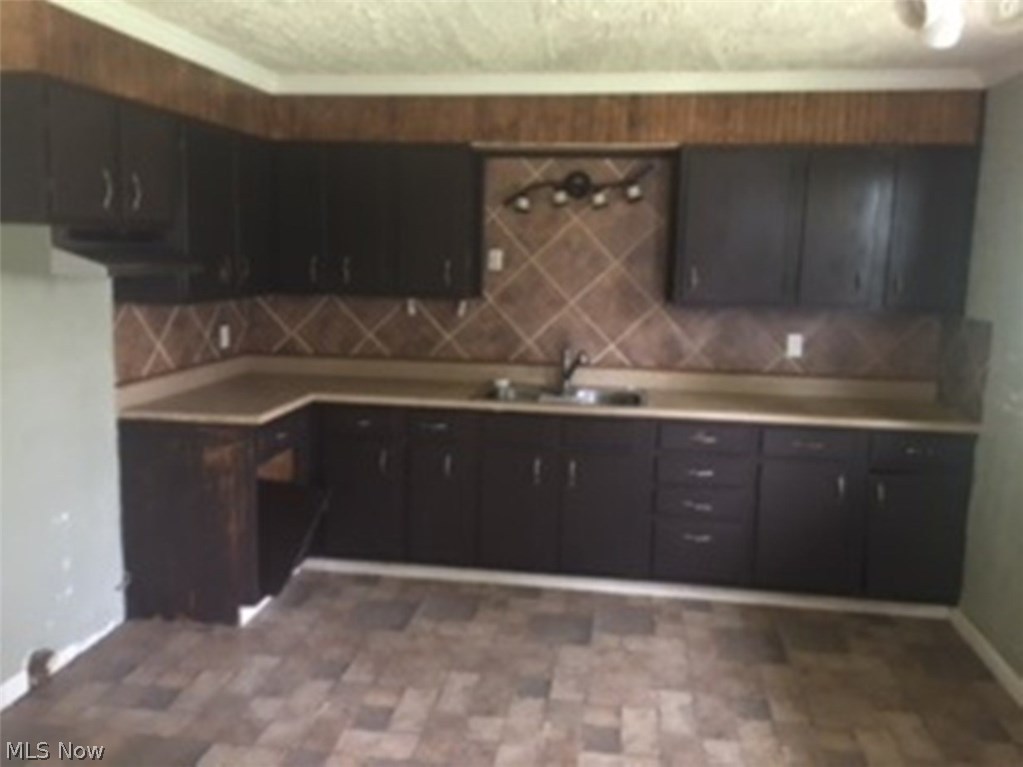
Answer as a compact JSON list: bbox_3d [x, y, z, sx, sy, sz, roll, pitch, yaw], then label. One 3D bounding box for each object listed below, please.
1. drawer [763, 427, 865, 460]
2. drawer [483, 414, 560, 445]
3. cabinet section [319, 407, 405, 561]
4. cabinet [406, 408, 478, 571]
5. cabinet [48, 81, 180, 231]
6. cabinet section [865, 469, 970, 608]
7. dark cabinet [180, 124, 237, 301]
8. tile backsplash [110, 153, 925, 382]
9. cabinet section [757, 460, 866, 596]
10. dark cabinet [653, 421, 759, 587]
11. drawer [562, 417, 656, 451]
[{"bbox_3d":[1.395,0.243,4.060,0.462,0.146,0.482,2,9,8],"label":"drawer"},{"bbox_3d":[0.082,0.186,4.254,0.369,0.146,0.482,2,9,8],"label":"drawer"},{"bbox_3d":[-0.690,0.452,4.469,0.432,0.779,0.570,2,9,8],"label":"cabinet section"},{"bbox_3d":[-0.290,0.469,4.410,0.367,0.779,0.570,2,9,8],"label":"cabinet"},{"bbox_3d":[-1.551,-0.781,3.124,0.311,0.467,0.789,2,9,8],"label":"cabinet"},{"bbox_3d":[1.870,0.652,4.157,0.430,0.610,0.595,2,8,8],"label":"cabinet section"},{"bbox_3d":[-1.455,-0.745,3.787,0.311,0.744,0.442,2,9,8],"label":"dark cabinet"},{"bbox_3d":[0.233,-0.523,3.854,3.648,1.075,1.196,2,9,8],"label":"tile backsplash"},{"bbox_3d":[1.418,0.623,4.218,0.473,0.620,0.595,2,8,8],"label":"cabinet section"},{"bbox_3d":[0.933,0.517,4.229,0.452,0.779,0.570,2,9,8],"label":"dark cabinet"},{"bbox_3d":[0.490,0.204,4.194,0.430,0.146,0.482,2,9,8],"label":"drawer"}]

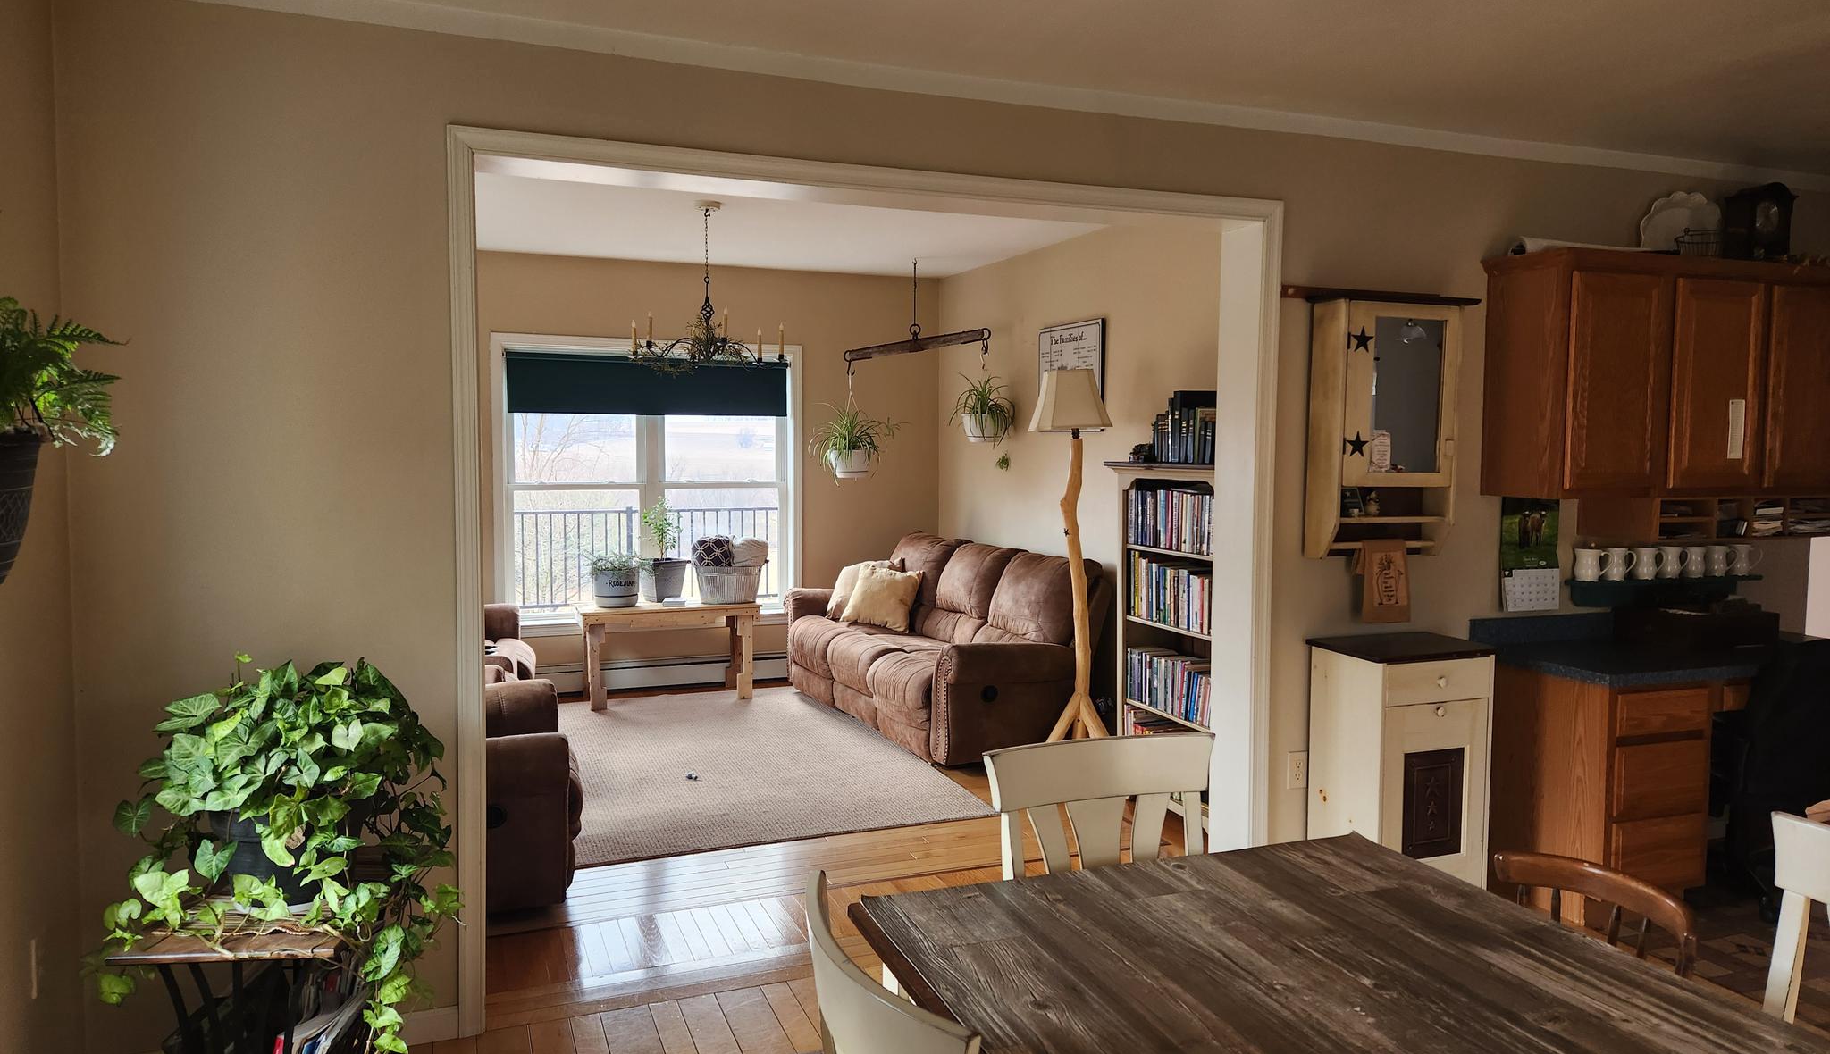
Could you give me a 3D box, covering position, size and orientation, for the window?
[{"bbox_3d":[-1.469,-0.233,6.881,1.640,1.530,0.120,-1,5,-21],"label":"window"}]

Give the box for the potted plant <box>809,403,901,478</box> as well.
[{"bbox_3d":[-0.321,-0.454,6.391,0.430,0.410,0.400,-1,5,-21],"label":"potted plant"}]

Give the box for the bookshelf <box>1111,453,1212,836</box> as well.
[{"bbox_3d":[1.090,0.447,4.731,0.330,1.378,0.820,-1,4,-21],"label":"bookshelf"}]

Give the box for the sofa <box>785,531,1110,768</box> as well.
[{"bbox_3d":[0.084,0.537,6.333,0.890,0.910,2.030,-1,5,-24],"label":"sofa"}]

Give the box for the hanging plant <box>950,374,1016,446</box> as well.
[{"bbox_3d":[0.362,-0.608,6.318,0.330,0.370,0.330,1,4,0],"label":"hanging plant"}]

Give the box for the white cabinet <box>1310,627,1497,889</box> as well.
[{"bbox_3d":[1.472,0.781,3.711,0.447,0.838,0.305,-1,5,-21],"label":"white cabinet"}]

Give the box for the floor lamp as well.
[{"bbox_3d":[0.674,0.216,5.192,0.400,1.730,0.400,1,4,0],"label":"floor lamp"}]

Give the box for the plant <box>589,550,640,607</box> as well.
[{"bbox_3d":[-1.687,0.278,6.827,0.285,0.330,0.280,-1,4,-21],"label":"plant"}]

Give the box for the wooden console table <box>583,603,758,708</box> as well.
[{"bbox_3d":[-1.347,0.691,6.683,0.950,0.525,0.370,-1,5,-21],"label":"wooden console table"}]

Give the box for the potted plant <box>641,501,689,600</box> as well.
[{"bbox_3d":[-1.453,0.135,6.992,0.275,0.597,0.280,-1,4,-21],"label":"potted plant"}]

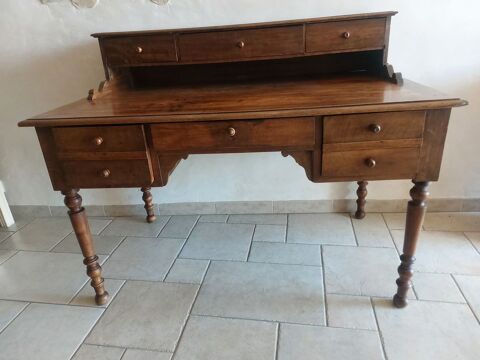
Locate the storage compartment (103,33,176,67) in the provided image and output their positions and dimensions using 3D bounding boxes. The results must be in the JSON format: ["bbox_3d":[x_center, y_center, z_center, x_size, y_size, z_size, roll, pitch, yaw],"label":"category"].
[{"bbox_3d":[-0.402,-0.565,1.496,0.298,0.110,0.220,-2,23,6],"label":"storage compartment"}]

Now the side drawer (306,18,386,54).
[{"bbox_3d":[0.411,-0.590,1.416,0.298,0.110,0.220,-2,23,6],"label":"side drawer"}]

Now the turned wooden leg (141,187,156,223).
[{"bbox_3d":[-0.516,0.002,1.868,0.062,0.521,0.062,-2,23,6],"label":"turned wooden leg"}]

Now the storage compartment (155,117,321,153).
[{"bbox_3d":[-0.005,-0.224,1.243,0.485,0.088,0.500,-2,23,6],"label":"storage compartment"}]

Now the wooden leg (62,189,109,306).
[{"bbox_3d":[-0.566,0.256,1.288,0.064,0.521,0.064,-2,23,6],"label":"wooden leg"}]

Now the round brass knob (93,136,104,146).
[{"bbox_3d":[-0.427,-0.119,1.054,0.024,0.024,0.028,-2,23,6],"label":"round brass knob"}]

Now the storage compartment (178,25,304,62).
[{"bbox_3d":[0.006,-0.574,1.457,0.500,0.110,0.220,-2,23,6],"label":"storage compartment"}]

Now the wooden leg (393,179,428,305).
[{"bbox_3d":[0.576,0.225,1.177,0.064,0.521,0.064,-2,23,6],"label":"wooden leg"}]

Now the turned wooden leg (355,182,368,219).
[{"bbox_3d":[0.625,-0.029,1.758,0.062,0.521,0.062,-2,23,6],"label":"turned wooden leg"}]

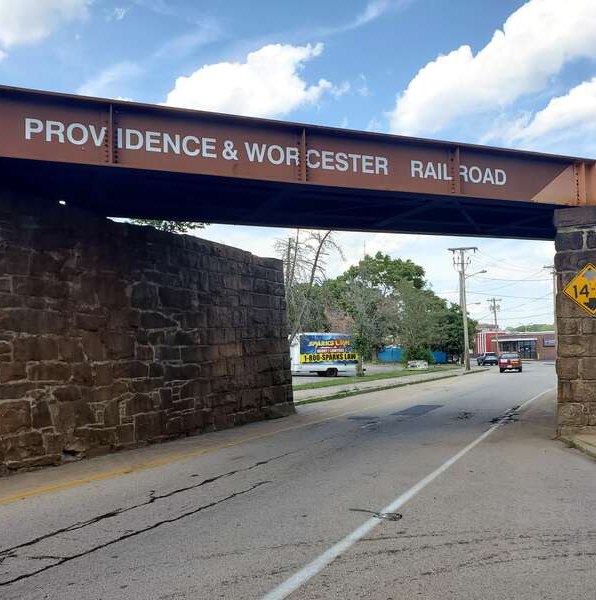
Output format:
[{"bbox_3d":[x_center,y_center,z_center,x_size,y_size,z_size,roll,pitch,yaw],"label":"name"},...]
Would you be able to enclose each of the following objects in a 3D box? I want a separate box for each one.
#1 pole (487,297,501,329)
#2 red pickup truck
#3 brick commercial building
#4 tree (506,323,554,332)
[{"bbox_3d":[32.955,4.730,99.466,2.440,10.600,0.500,-2,-5,9],"label":"pole"},{"bbox_3d":[17.743,5.184,50.171,1.760,1.620,4.850,-3,-5,19],"label":"red pickup truck"},{"bbox_3d":[38.789,7.372,95.757,12.000,4.500,17.000,4,-7,-44],"label":"brick commercial building"},{"bbox_3d":[71.480,12.115,185.418,15.000,9.500,11.000,-3,-5,21],"label":"tree"}]

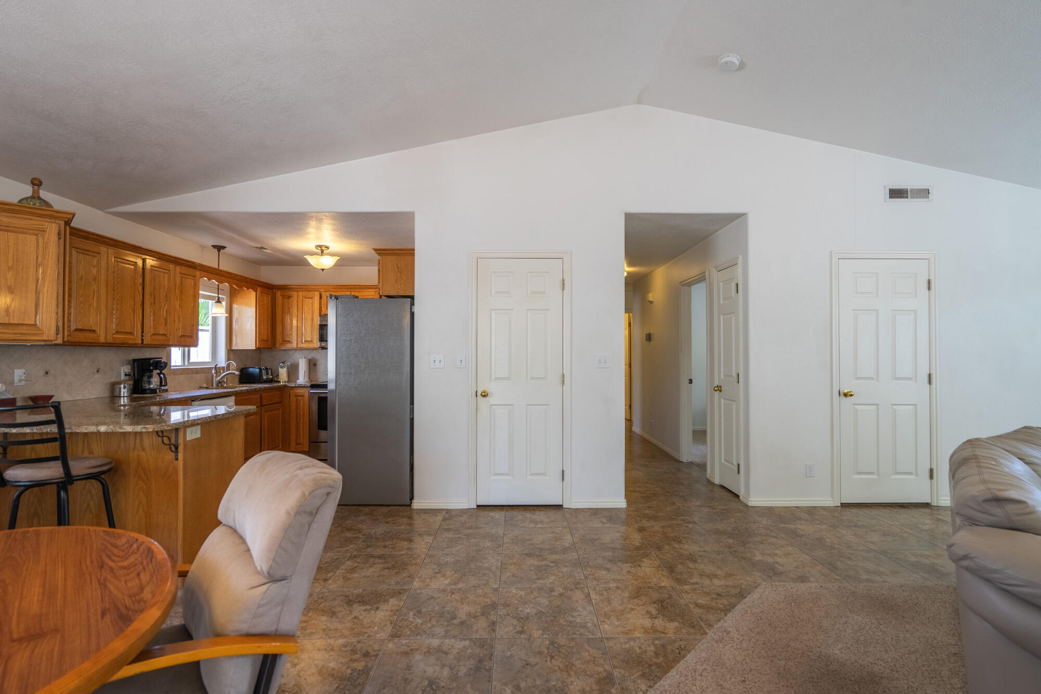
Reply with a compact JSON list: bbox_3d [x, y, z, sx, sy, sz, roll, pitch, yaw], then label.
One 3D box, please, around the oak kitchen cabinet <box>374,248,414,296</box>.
[{"bbox_3d":[-1.078,-0.615,4.574,0.335,0.385,0.900,0,-1,0],"label":"oak kitchen cabinet"}]

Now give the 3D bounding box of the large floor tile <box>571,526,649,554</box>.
[{"bbox_3d":[0.608,1.335,3.421,0.481,0.010,0.481,0,-1,0],"label":"large floor tile"}]

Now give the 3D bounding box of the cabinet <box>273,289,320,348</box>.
[{"bbox_3d":[-2.907,-0.353,6.398,0.600,0.763,0.320,0,-1,0],"label":"cabinet"}]

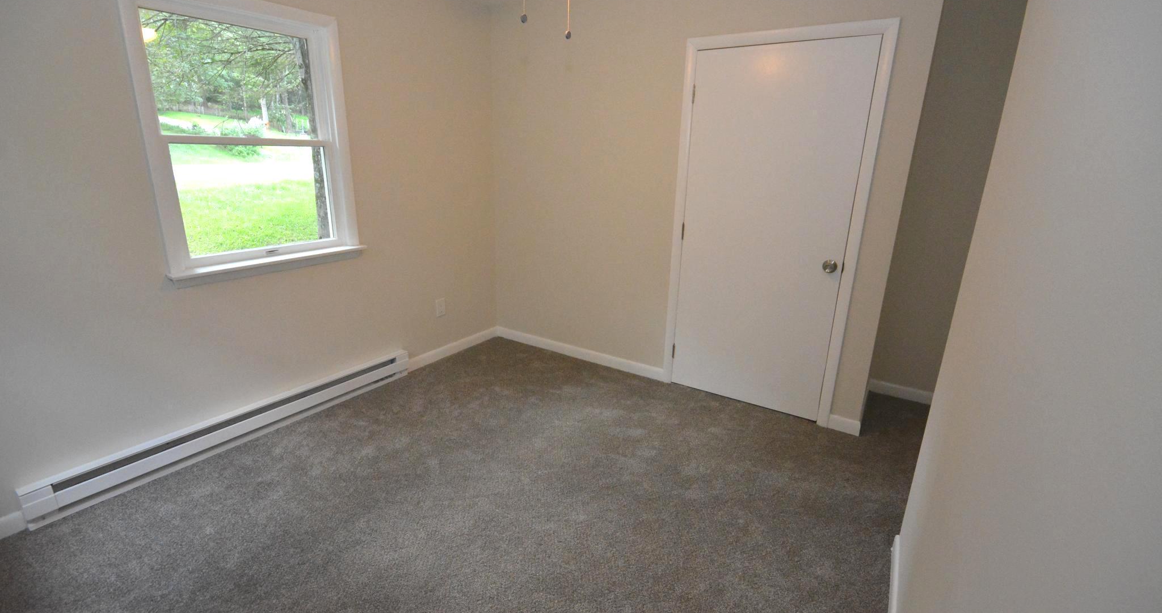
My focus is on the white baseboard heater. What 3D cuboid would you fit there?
[{"bbox_3d":[-1.675,0.593,2.589,0.060,0.174,1.793,11,19,31],"label":"white baseboard heater"}]

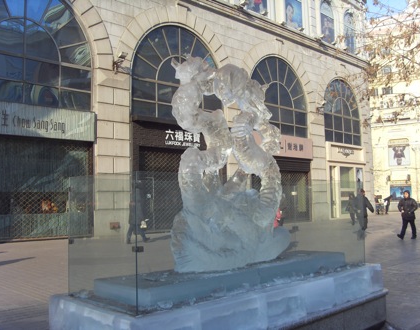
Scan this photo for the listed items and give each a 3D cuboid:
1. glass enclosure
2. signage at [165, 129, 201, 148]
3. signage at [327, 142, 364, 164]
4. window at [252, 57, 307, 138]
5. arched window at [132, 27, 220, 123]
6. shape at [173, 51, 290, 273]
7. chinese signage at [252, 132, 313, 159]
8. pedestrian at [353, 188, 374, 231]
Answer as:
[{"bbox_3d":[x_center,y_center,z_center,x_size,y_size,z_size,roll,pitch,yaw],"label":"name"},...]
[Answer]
[{"bbox_3d":[0.310,0.629,4.936,0.937,0.977,3.250,-4,-5,45],"label":"glass enclosure"},{"bbox_3d":[-1.120,-1.150,22.017,0.120,0.719,2.177,-4,-5,44],"label":"signage"},{"bbox_3d":[8.946,-0.721,32.147,0.300,1.144,4.911,-4,-5,44],"label":"signage"},{"bbox_3d":[3.685,-3.799,27.396,0.350,4.404,5.468,-4,-5,44],"label":"window"},{"bbox_3d":[-1.419,-4.035,22.225,0.350,4.485,5.417,-4,-5,44],"label":"arched window"},{"bbox_3d":[0.256,0.027,5.016,0.500,1.940,1.550,-4,-5,45],"label":"shape"},{"bbox_3d":[3.983,-1.027,27.096,0.300,1.154,6.227,-4,-5,44],"label":"chinese signage"},{"bbox_3d":[6.204,1.823,20.256,0.500,1.712,0.550,1,-4,-30],"label":"pedestrian"}]

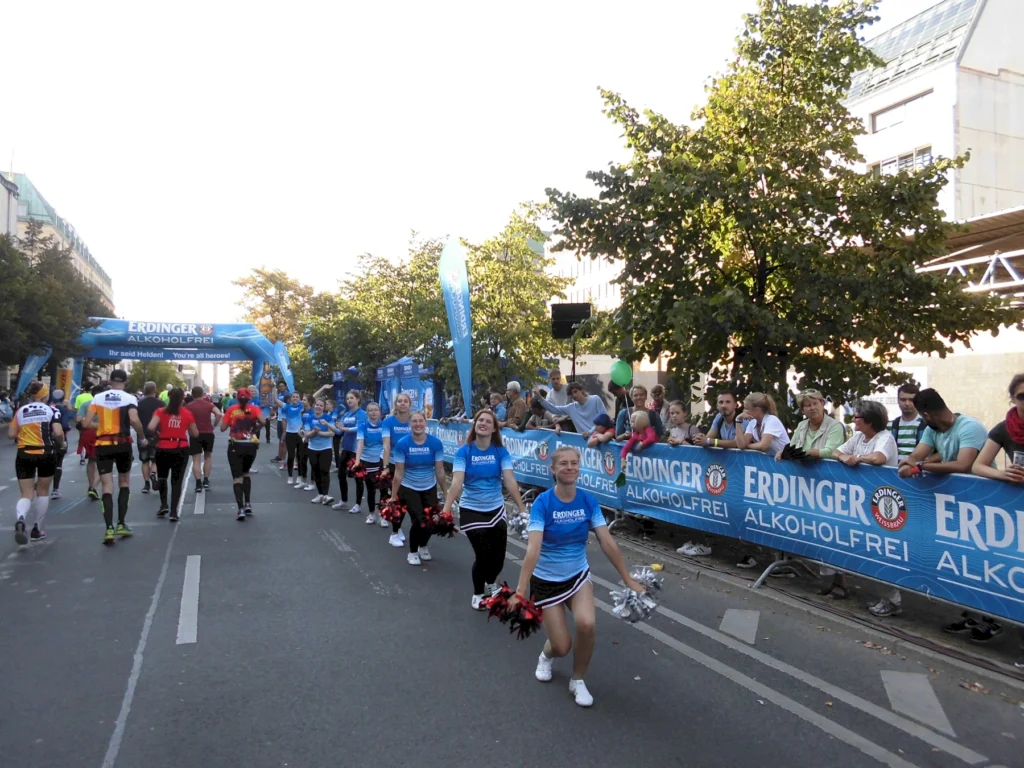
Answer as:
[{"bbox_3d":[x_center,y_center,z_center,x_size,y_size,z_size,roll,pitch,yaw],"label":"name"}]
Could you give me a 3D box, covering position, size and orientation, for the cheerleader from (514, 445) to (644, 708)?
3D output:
[{"bbox_3d":[0.353,0.993,4.101,0.680,1.318,0.620,1,-1,-1],"label":"cheerleader"}]

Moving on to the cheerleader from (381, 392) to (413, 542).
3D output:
[{"bbox_3d":[-1.178,0.900,8.200,0.500,1.620,0.450,0,-1,-6],"label":"cheerleader"}]

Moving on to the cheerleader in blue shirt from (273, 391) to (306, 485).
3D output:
[{"bbox_3d":[-3.989,0.902,13.850,0.580,1.740,0.420,0,-1,-14],"label":"cheerleader in blue shirt"}]

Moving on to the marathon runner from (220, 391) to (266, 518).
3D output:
[{"bbox_3d":[-3.452,0.898,9.850,0.550,1.650,0.480,0,-1,-22],"label":"marathon runner"}]

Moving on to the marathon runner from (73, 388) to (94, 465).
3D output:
[{"bbox_3d":[-9.190,0.939,16.587,0.520,1.771,0.480,1,-1,-22],"label":"marathon runner"}]

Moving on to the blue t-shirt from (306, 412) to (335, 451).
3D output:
[{"bbox_3d":[-2.793,0.699,11.200,0.430,0.560,0.300,0,-1,-10],"label":"blue t-shirt"}]

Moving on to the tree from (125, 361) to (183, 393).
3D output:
[{"bbox_3d":[-62.547,-0.563,135.063,9.500,8.800,9.000,1,-1,-22],"label":"tree"}]

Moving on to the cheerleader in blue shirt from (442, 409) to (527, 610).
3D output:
[{"bbox_3d":[-0.210,0.930,5.880,0.650,1.510,0.520,0,-1,-2],"label":"cheerleader in blue shirt"}]

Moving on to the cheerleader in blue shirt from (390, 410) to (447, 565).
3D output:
[{"bbox_3d":[-0.894,0.976,7.350,0.550,1.450,0.500,0,-1,-6],"label":"cheerleader in blue shirt"}]

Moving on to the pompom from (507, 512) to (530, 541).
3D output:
[{"bbox_3d":[0.057,1.075,5.800,0.210,0.220,0.210,0,-1,0],"label":"pompom"}]

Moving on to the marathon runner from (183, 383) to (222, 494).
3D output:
[{"bbox_3d":[-5.238,0.915,12.986,0.580,1.745,0.500,1,-1,-22],"label":"marathon runner"}]

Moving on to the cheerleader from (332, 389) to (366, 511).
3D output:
[{"bbox_3d":[-2.299,0.931,10.835,0.450,1.679,0.430,0,-2,38],"label":"cheerleader"}]

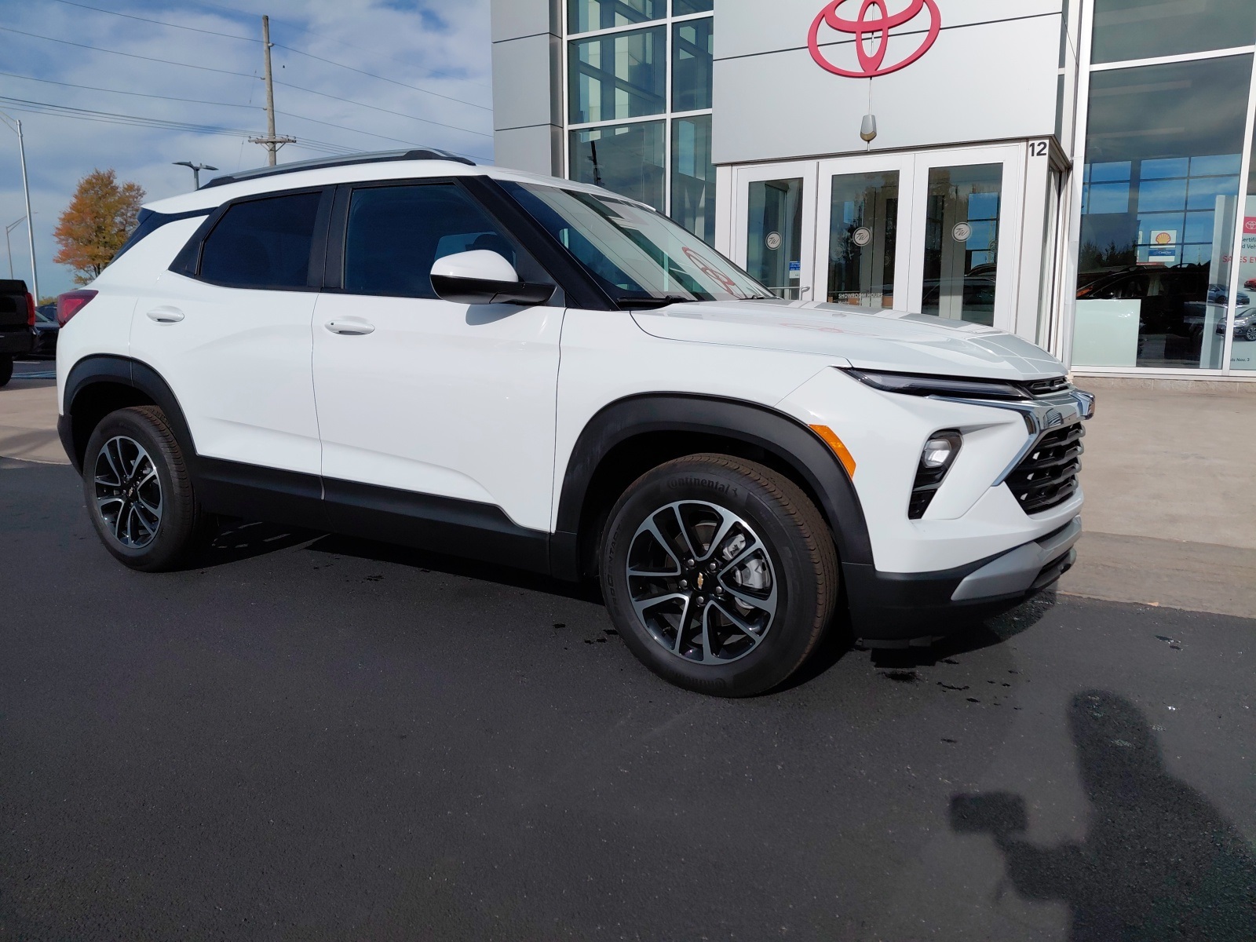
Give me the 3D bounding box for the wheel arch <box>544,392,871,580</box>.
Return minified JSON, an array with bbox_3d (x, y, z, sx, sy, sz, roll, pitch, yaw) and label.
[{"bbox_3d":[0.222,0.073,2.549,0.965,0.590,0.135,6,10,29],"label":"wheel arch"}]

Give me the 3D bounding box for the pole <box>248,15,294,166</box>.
[{"bbox_3d":[-16.183,-12.989,41.496,2.400,14.750,0.500,4,10,22],"label":"pole"}]

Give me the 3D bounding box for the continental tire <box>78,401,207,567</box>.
[{"bbox_3d":[-2.061,0.077,3.910,0.700,0.700,0.225,6,10,29],"label":"continental tire"}]

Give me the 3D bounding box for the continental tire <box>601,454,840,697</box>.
[{"bbox_3d":[0.252,0.305,2.647,0.700,0.700,0.225,6,11,32],"label":"continental tire"}]

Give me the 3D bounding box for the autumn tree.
[{"bbox_3d":[-26.179,-10.448,44.940,4.300,8.570,4.300,-5,10,-29],"label":"autumn tree"}]

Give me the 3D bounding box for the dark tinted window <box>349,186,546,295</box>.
[{"bbox_3d":[-0.612,-0.752,2.975,0.915,0.395,0.060,6,-8,29],"label":"dark tinted window"}]

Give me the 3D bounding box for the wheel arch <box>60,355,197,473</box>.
[{"bbox_3d":[-2.069,-0.221,3.790,0.970,0.535,0.135,6,10,29],"label":"wheel arch"}]

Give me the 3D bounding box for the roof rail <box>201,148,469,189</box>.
[{"bbox_3d":[-1.140,-1.124,3.391,1.460,0.075,0.070,6,10,29],"label":"roof rail"}]

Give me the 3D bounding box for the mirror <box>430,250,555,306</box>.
[{"bbox_3d":[-0.403,-0.574,2.689,0.305,0.162,0.225,6,10,29],"label":"mirror"}]

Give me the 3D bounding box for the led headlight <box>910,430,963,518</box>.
[{"bbox_3d":[0.777,0.012,2.300,0.140,0.235,0.130,-7,12,-38],"label":"led headlight"}]

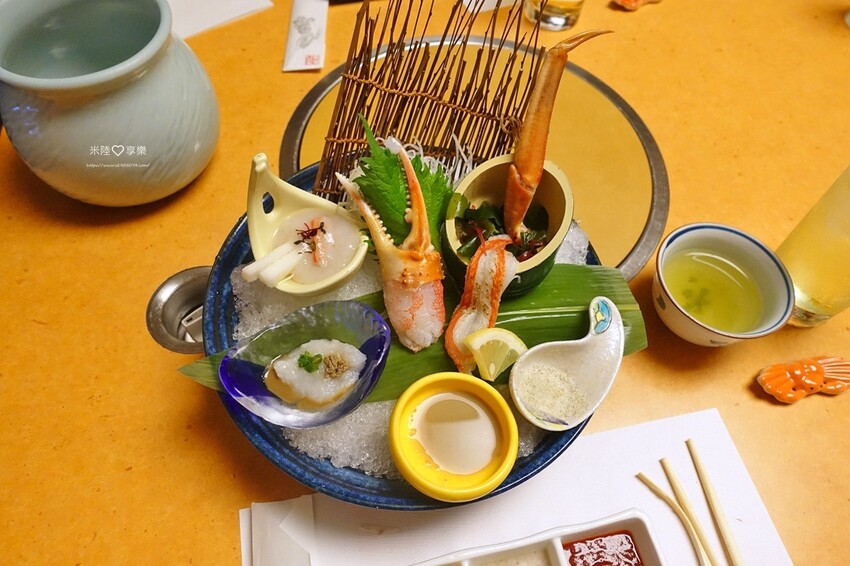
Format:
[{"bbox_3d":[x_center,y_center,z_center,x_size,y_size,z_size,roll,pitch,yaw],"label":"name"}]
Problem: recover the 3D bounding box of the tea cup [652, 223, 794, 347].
[{"bbox_3d":[0.191,0.009,0.385,0.087,0.051,0.087,6,58,0],"label":"tea cup"}]

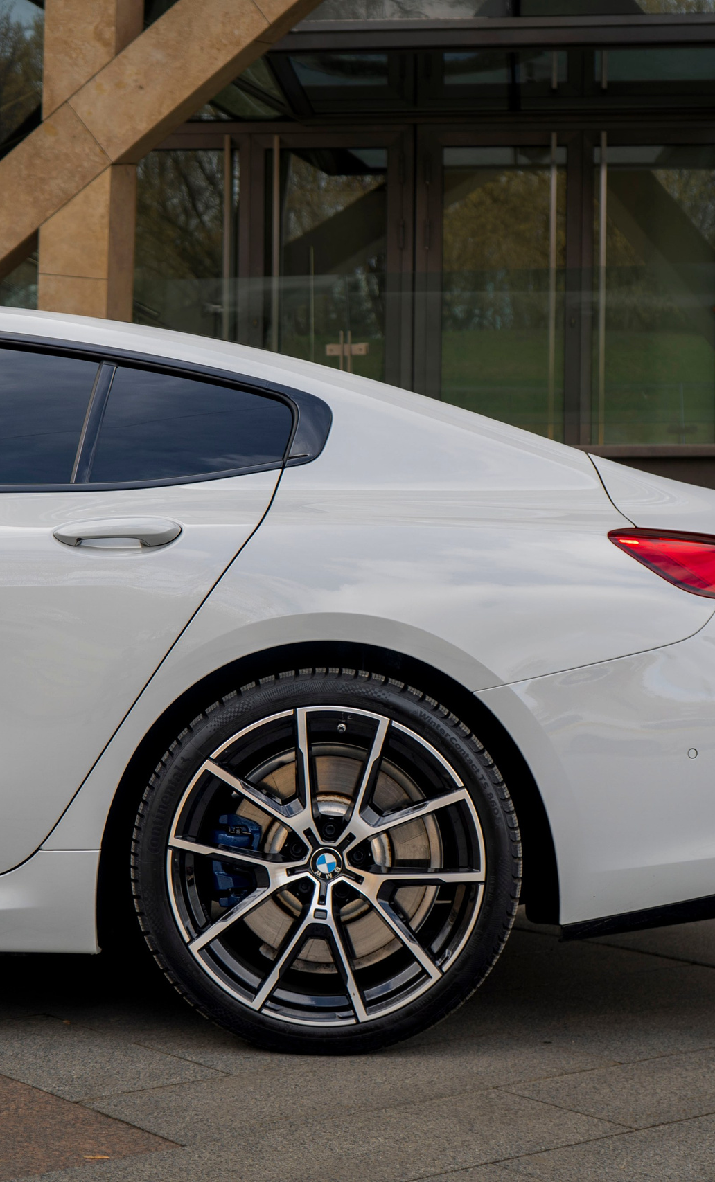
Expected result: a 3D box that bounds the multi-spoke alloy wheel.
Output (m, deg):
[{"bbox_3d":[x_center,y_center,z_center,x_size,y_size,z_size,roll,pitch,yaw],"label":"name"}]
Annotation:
[{"bbox_3d":[-0.055,0.468,3.130,0.672,0.670,0.260,1,-2,-1],"label":"multi-spoke alloy wheel"}]

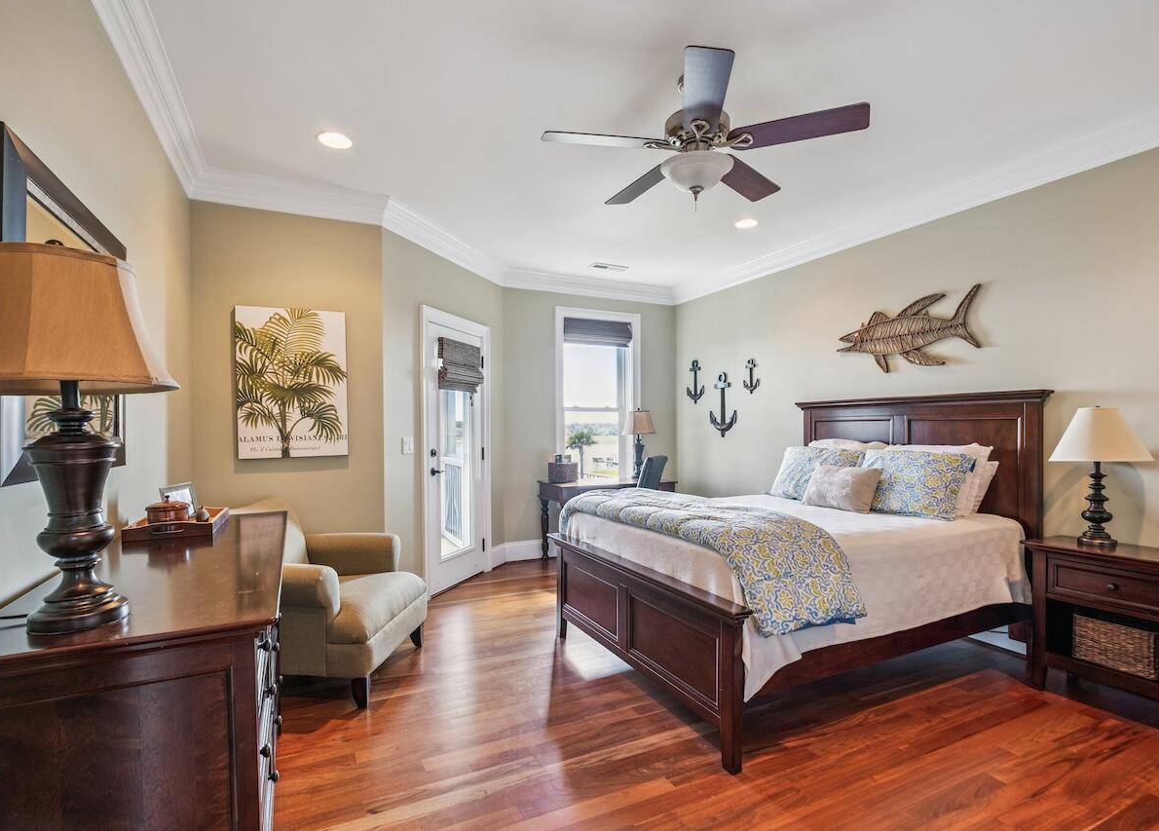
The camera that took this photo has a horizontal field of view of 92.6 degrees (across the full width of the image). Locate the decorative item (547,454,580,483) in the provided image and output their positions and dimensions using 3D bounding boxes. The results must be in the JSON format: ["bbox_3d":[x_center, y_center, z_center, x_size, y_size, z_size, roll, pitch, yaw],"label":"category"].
[{"bbox_3d":[-0.148,0.507,5.266,0.195,0.260,0.250,0,-1,-26],"label":"decorative item"}]

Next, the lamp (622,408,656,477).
[{"bbox_3d":[0.603,0.278,5.580,0.350,0.710,0.350,0,-1,0],"label":"lamp"}]

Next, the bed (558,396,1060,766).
[{"bbox_3d":[1.174,0.606,3.193,2.181,1.466,1.664,0,-1,-25],"label":"bed"}]

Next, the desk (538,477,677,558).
[{"bbox_3d":[0.282,1.001,5.351,1.260,0.740,0.540,0,-1,-26],"label":"desk"}]

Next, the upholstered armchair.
[{"bbox_3d":[-1.334,0.890,2.886,0.870,0.880,0.740,0,-1,4],"label":"upholstered armchair"}]

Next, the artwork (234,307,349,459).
[{"bbox_3d":[-1.750,-0.198,3.404,0.591,0.904,0.040,0,-1,-26],"label":"artwork"}]

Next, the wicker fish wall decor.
[{"bbox_3d":[2.145,-0.531,3.694,0.070,0.474,0.989,0,-1,-26],"label":"wicker fish wall decor"}]

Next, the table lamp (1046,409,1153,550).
[{"bbox_3d":[2.466,0.281,2.630,0.370,0.649,0.370,0,-1,-26],"label":"table lamp"}]

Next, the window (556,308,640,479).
[{"bbox_3d":[0.200,-0.113,5.708,0.980,1.938,0.120,0,-1,-26],"label":"window"}]

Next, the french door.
[{"bbox_3d":[-0.991,0.284,4.541,0.100,2.159,1.001,0,-1,19],"label":"french door"}]

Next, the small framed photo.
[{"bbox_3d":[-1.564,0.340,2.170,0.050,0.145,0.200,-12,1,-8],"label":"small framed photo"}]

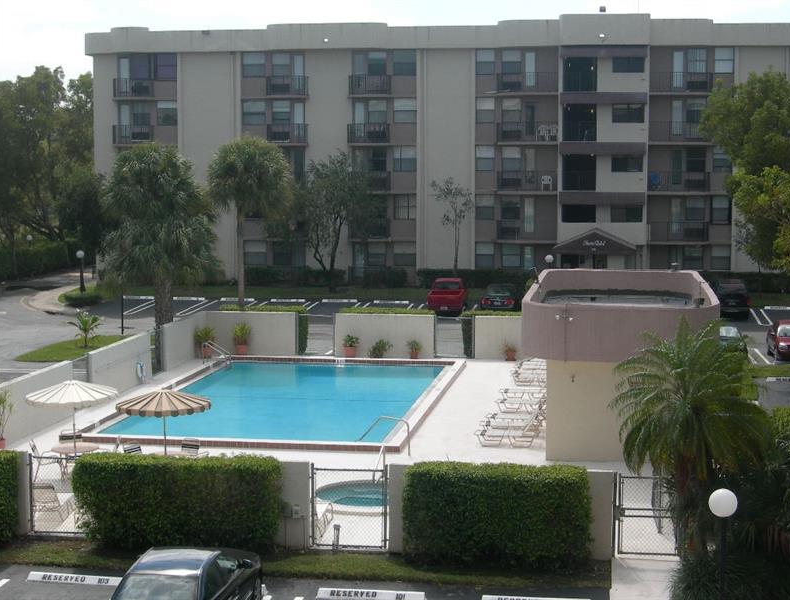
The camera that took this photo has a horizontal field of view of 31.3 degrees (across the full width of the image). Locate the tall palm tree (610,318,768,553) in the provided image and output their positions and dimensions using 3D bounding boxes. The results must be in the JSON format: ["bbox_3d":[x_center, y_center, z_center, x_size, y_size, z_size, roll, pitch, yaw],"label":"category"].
[{"bbox_3d":[5.306,2.542,25.519,2.850,4.433,2.800,1,5,8],"label":"tall palm tree"}]

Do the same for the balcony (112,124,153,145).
[{"bbox_3d":[-14.974,-9.520,81.694,2.549,1.259,1.000,1,5,9],"label":"balcony"}]

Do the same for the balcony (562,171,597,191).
[{"bbox_3d":[10.177,-6.556,77.774,1.873,1.118,1.200,1,5,9],"label":"balcony"}]

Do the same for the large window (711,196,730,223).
[{"bbox_3d":[17.992,-4.973,77.865,1.040,1.488,0.150,1,6,9],"label":"large window"}]

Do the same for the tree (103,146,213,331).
[{"bbox_3d":[-8.118,-1.454,48.649,3.884,7.777,3.884,1,5,9],"label":"tree"}]

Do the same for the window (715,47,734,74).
[{"bbox_3d":[17.133,-12.439,73.327,0.964,1.411,0.150,1,7,9],"label":"window"}]

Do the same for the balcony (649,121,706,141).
[{"bbox_3d":[15.550,-9.119,76.897,3.369,1.224,1.379,1,6,9],"label":"balcony"}]

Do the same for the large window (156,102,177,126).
[{"bbox_3d":[-13.167,-10.766,81.556,1.262,1.450,0.150,1,6,9],"label":"large window"}]

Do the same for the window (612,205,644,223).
[{"bbox_3d":[12.229,-4.537,74.238,1.635,0.936,0.150,1,7,9],"label":"window"}]

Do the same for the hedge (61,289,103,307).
[{"bbox_3d":[-15.502,-0.032,70.149,2.098,0.552,1.084,1,6,9],"label":"hedge"}]

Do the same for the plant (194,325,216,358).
[{"bbox_3d":[-7.141,1.562,52.786,0.800,1.265,0.800,1,5,8],"label":"plant"}]

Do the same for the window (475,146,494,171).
[{"bbox_3d":[5.077,-7.942,79.170,1.057,1.390,0.150,1,5,9],"label":"window"}]

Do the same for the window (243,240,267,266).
[{"bbox_3d":[-8.124,-2.730,82.446,1.439,1.510,0.150,1,6,9],"label":"window"}]

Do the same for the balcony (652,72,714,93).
[{"bbox_3d":[15.630,-11.777,76.953,3.479,1.190,1.250,1,6,9],"label":"balcony"}]

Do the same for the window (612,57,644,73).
[{"bbox_3d":[12.754,-12.863,77.069,1.725,0.875,0.150,1,6,9],"label":"window"}]

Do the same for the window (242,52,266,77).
[{"bbox_3d":[-8.008,-13.419,80.449,1.391,1.380,0.150,1,6,9],"label":"window"}]

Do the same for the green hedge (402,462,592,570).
[{"bbox_3d":[1.854,3.883,25.445,3.340,1.680,0.900,1,6,9],"label":"green hedge"}]

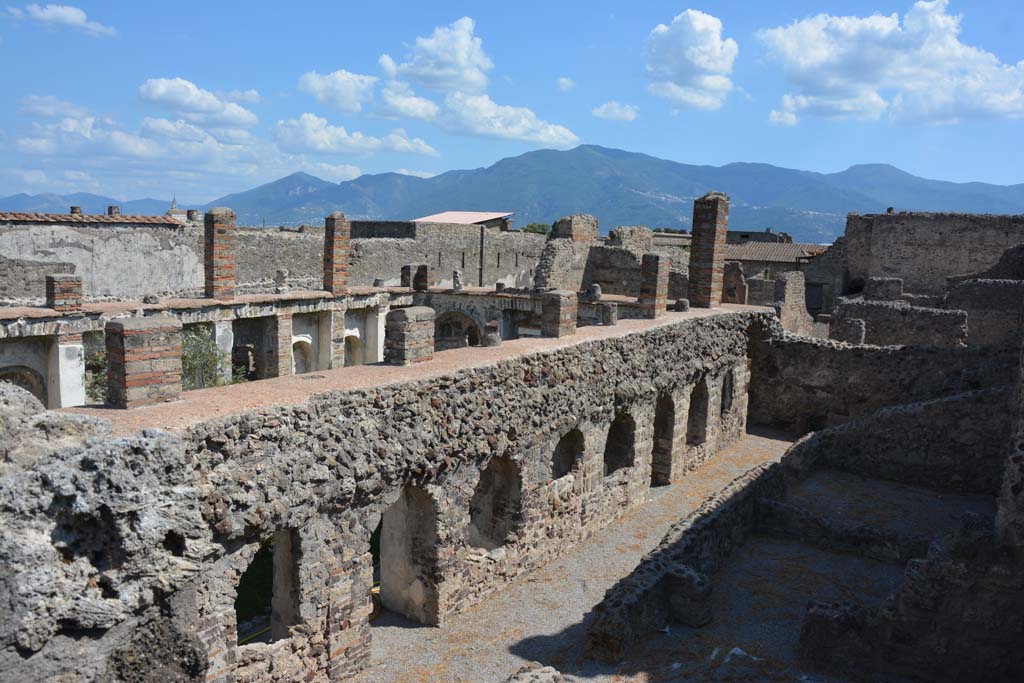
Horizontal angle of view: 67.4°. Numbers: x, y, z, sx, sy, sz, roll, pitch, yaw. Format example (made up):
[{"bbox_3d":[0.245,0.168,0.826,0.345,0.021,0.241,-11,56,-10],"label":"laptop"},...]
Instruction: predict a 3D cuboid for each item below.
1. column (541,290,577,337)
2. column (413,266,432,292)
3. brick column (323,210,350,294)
[{"bbox_3d":[0.842,-0.491,13.532,0.365,0.780,0.596,6,9,34],"label":"column"},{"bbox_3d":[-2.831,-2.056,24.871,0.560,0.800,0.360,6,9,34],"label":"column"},{"bbox_3d":[-5.100,-2.562,22.329,0.378,2.346,0.638,6,9,34],"label":"brick column"}]

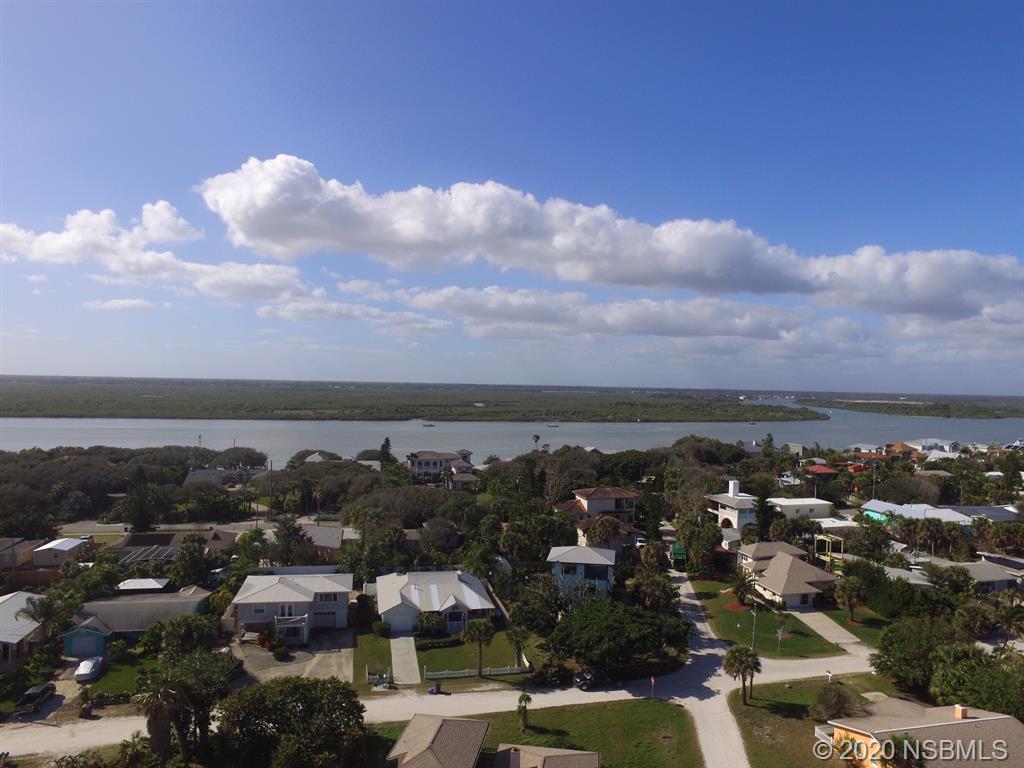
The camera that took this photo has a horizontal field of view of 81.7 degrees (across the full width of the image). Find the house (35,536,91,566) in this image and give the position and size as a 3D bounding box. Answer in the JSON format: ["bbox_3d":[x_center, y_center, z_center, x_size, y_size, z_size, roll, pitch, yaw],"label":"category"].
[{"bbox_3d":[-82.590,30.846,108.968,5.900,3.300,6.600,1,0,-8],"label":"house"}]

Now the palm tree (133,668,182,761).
[{"bbox_3d":[-31.356,29.593,52.270,4.400,7.700,4.400,1,0,0],"label":"palm tree"}]

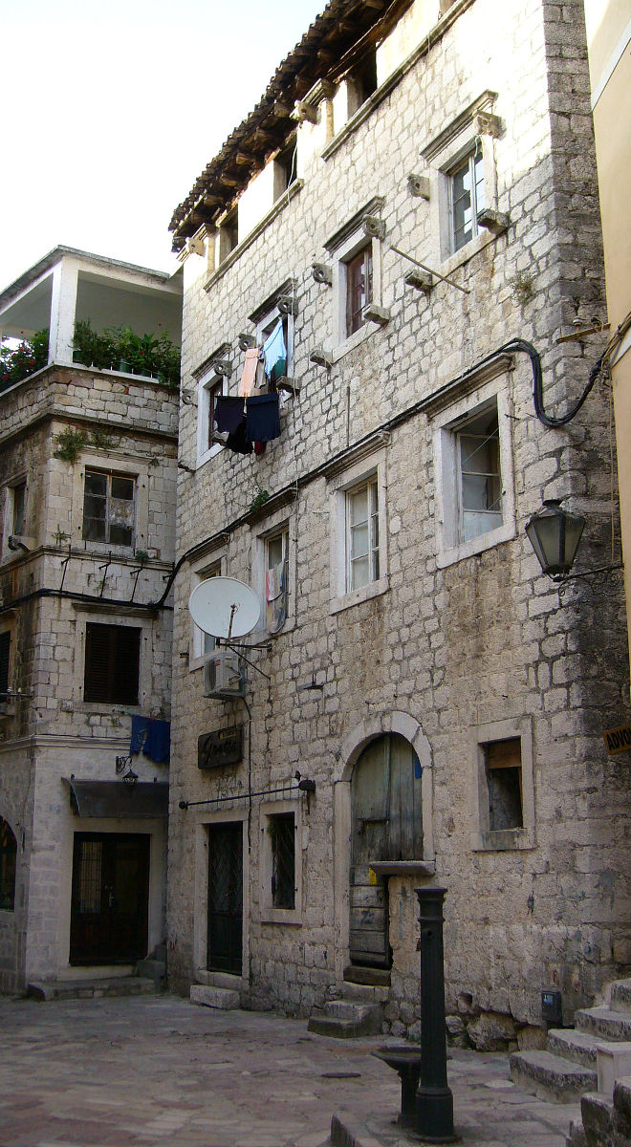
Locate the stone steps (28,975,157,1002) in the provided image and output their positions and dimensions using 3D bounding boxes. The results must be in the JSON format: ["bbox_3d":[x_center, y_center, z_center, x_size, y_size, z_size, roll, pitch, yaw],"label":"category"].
[{"bbox_3d":[-3.311,6.319,17.666,1.942,0.225,0.562,8,-16,-31],"label":"stone steps"}]

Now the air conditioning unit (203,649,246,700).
[{"bbox_3d":[-1.398,1.573,17.773,0.290,0.560,0.700,8,-17,-28],"label":"air conditioning unit"}]

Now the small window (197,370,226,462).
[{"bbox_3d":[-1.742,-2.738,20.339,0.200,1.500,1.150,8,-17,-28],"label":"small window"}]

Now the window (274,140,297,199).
[{"bbox_3d":[-0.416,-6.512,18.826,0.200,0.850,0.830,8,-17,-28],"label":"window"}]

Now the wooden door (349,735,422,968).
[{"bbox_3d":[0.791,3.183,13.346,0.092,2.616,1.574,7,-16,-27],"label":"wooden door"}]

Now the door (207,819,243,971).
[{"bbox_3d":[-1.360,4.907,17.657,0.130,2.180,1.400,8,-17,-28],"label":"door"}]

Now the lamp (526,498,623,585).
[{"bbox_3d":[2.128,-0.255,9.511,0.770,0.680,0.480,-3,-14,12],"label":"lamp"}]

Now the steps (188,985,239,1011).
[{"bbox_3d":[-1.419,6.010,16.454,0.245,0.266,1.175,7,-16,-27],"label":"steps"}]

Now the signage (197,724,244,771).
[{"bbox_3d":[-1.441,2.648,17.437,0.143,0.521,1.431,7,-16,-27],"label":"signage"}]

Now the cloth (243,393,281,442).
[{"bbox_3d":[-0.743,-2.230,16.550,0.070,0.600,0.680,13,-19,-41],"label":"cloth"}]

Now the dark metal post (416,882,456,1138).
[{"bbox_3d":[0.706,2.611,6.973,0.260,1.397,0.260,-1,-14,5],"label":"dark metal post"}]

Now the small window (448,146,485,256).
[{"bbox_3d":[1.761,-4.292,13.314,0.092,1.093,0.818,7,-16,-27],"label":"small window"}]

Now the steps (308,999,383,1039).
[{"bbox_3d":[0.340,4.984,12.963,0.531,0.327,0.705,7,-16,-27],"label":"steps"}]

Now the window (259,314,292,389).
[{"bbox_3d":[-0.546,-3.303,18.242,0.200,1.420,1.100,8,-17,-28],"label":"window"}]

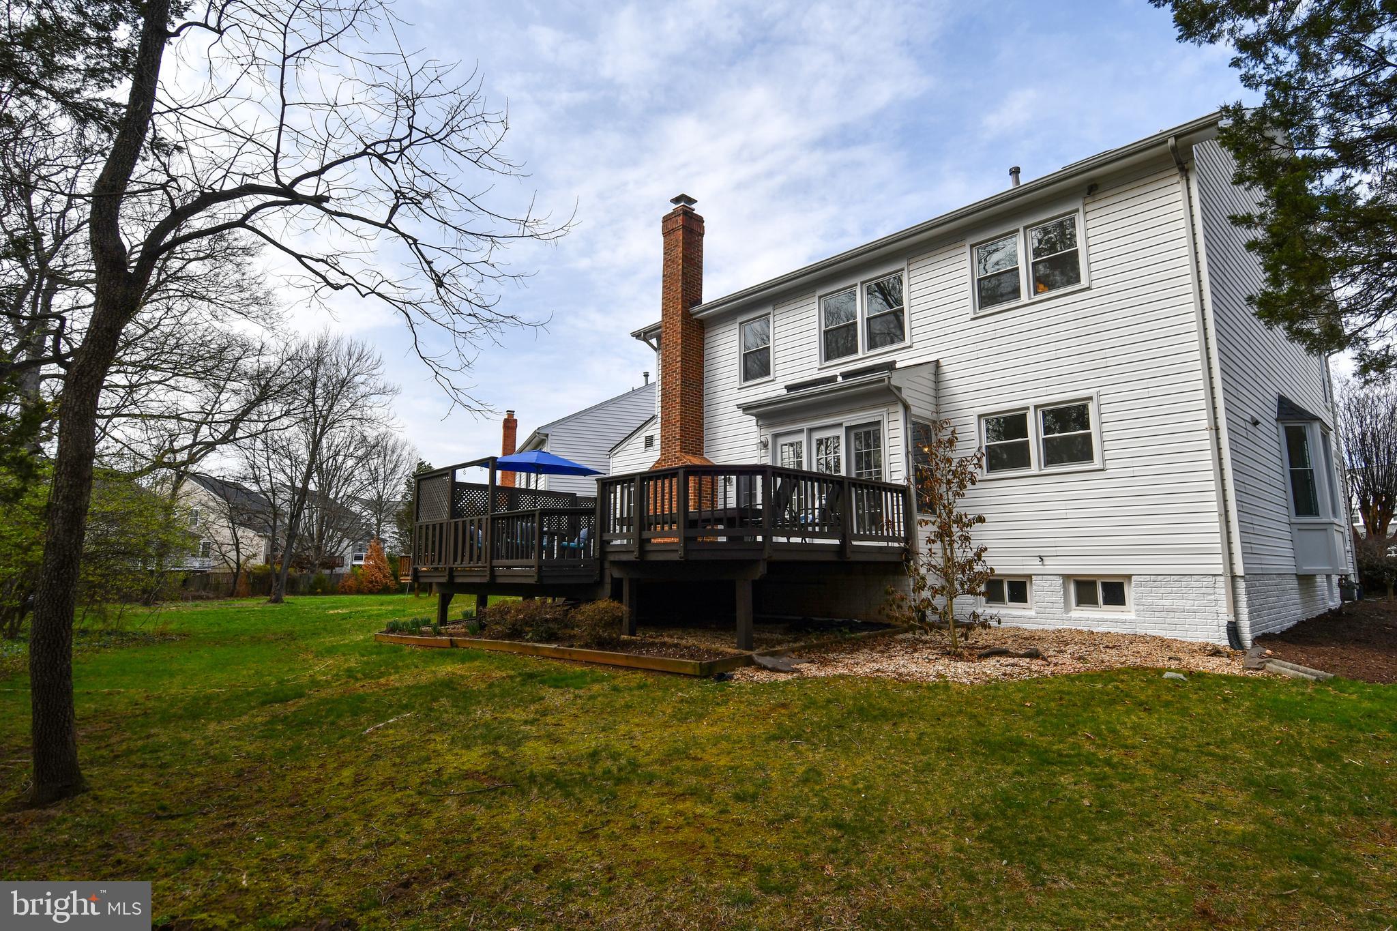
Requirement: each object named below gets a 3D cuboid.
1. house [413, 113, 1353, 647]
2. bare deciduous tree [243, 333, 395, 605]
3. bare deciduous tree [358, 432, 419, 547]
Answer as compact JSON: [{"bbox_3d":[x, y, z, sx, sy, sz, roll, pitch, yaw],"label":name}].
[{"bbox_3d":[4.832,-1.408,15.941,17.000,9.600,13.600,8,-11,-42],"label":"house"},{"bbox_3d":[-17.989,-0.128,32.936,7.103,12.799,7.103,0,-8,0],"label":"bare deciduous tree"},{"bbox_3d":[-23.677,3.453,52.883,4.959,12.082,4.959,0,-8,0],"label":"bare deciduous tree"}]

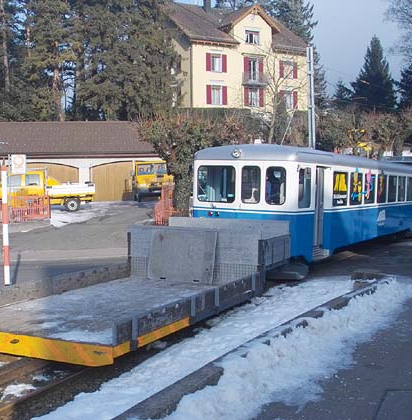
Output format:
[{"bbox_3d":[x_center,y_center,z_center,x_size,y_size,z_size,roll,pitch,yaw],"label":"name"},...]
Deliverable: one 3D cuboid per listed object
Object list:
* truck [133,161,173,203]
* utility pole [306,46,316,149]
[{"bbox_3d":[-3.230,-1.852,40.889,2.150,2.500,4.800,-2,4,-3],"label":"truck"},{"bbox_3d":[4.650,-2.817,28.418,0.290,8.500,0.290,1,5,28],"label":"utility pole"}]

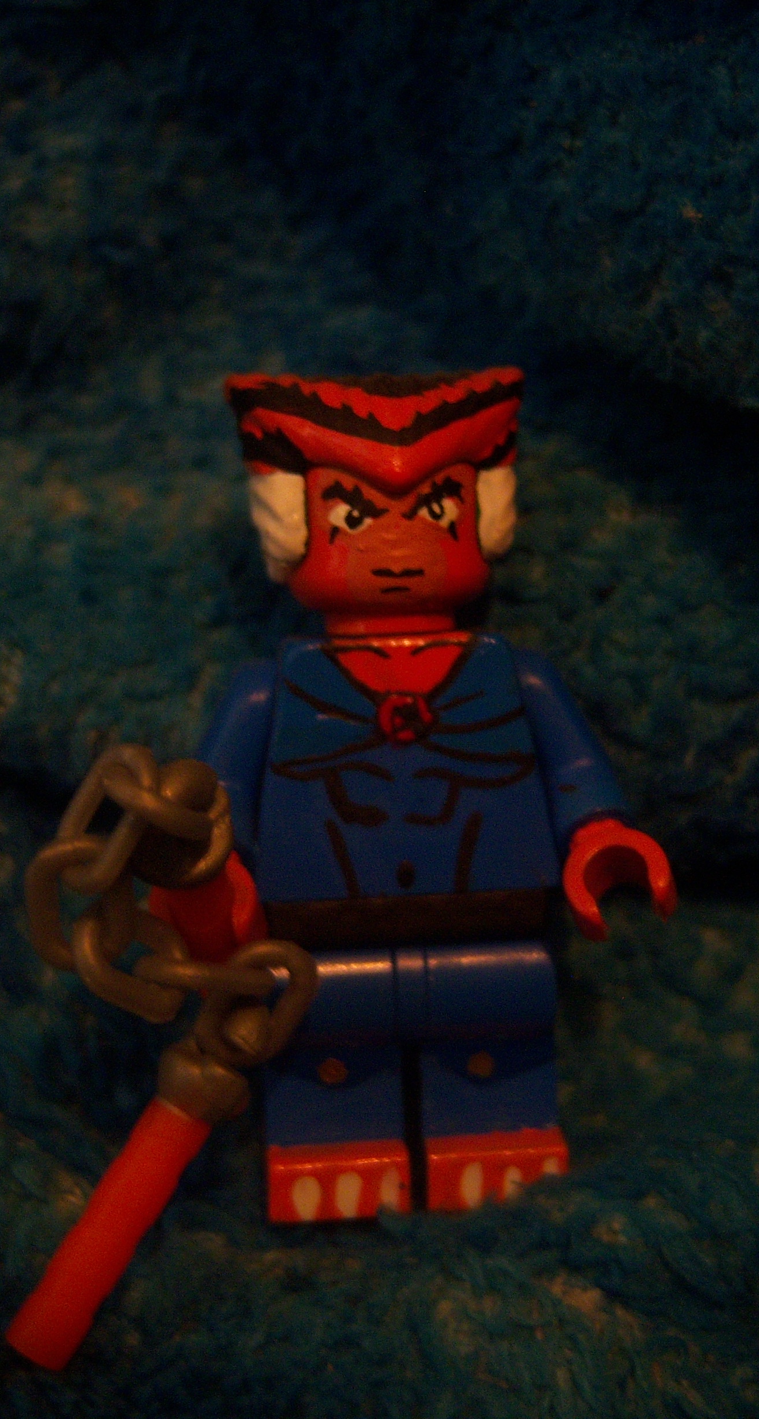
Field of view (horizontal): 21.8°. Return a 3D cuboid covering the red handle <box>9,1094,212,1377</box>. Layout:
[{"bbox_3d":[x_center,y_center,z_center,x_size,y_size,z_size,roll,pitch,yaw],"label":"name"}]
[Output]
[{"bbox_3d":[-0.013,0.025,0.096,0.003,0.013,0.003,32,-13,0],"label":"red handle"}]

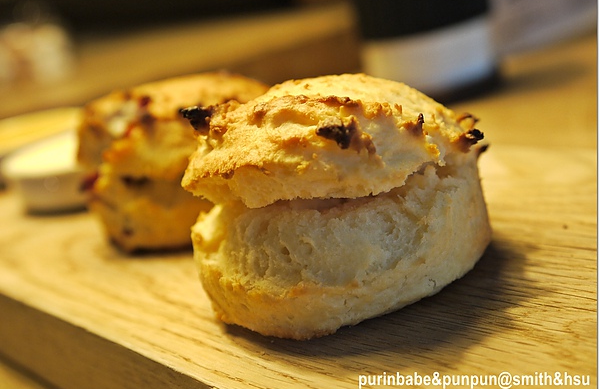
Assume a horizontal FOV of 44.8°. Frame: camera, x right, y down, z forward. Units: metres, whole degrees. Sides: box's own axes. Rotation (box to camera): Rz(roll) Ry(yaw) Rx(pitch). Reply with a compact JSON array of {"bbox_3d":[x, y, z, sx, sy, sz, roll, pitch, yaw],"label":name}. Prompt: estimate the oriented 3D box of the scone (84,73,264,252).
[{"bbox_3d":[-0.037,-0.016,0.239,0.070,0.045,0.070,-10,17,0],"label":"scone"}]

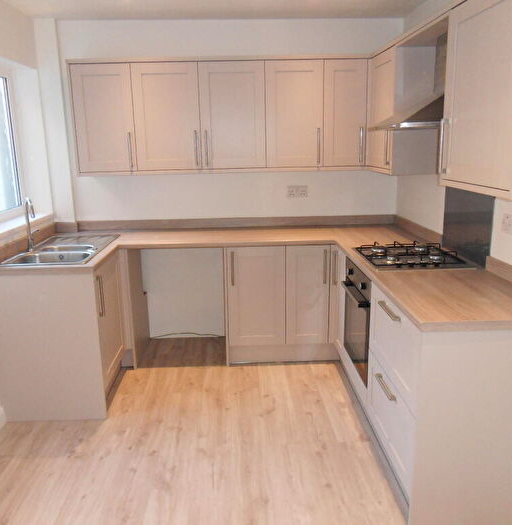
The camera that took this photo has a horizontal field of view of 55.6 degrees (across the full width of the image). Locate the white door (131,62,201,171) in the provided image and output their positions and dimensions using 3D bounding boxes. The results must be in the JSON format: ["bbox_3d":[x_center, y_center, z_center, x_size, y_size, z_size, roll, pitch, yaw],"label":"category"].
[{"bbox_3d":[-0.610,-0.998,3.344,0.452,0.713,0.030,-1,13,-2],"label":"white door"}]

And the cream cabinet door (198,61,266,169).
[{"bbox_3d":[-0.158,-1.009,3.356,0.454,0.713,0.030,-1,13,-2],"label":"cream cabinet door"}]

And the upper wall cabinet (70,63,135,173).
[{"bbox_3d":[-1.042,-1.017,3.458,0.407,0.714,0.327,-1,14,-2],"label":"upper wall cabinet"}]

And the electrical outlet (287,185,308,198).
[{"bbox_3d":[0.331,-0.554,3.795,0.147,0.089,0.012,-1,14,-2],"label":"electrical outlet"}]

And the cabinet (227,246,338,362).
[{"bbox_3d":[0.151,0.244,3.682,0.749,0.869,0.592,-1,14,-2],"label":"cabinet"}]

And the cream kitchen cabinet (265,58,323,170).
[{"bbox_3d":[0.261,-1.053,3.508,0.401,0.709,0.327,-1,14,-2],"label":"cream kitchen cabinet"}]

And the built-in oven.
[{"bbox_3d":[0.850,0.314,2.868,0.560,0.595,0.580,-1,14,-2],"label":"built-in oven"}]

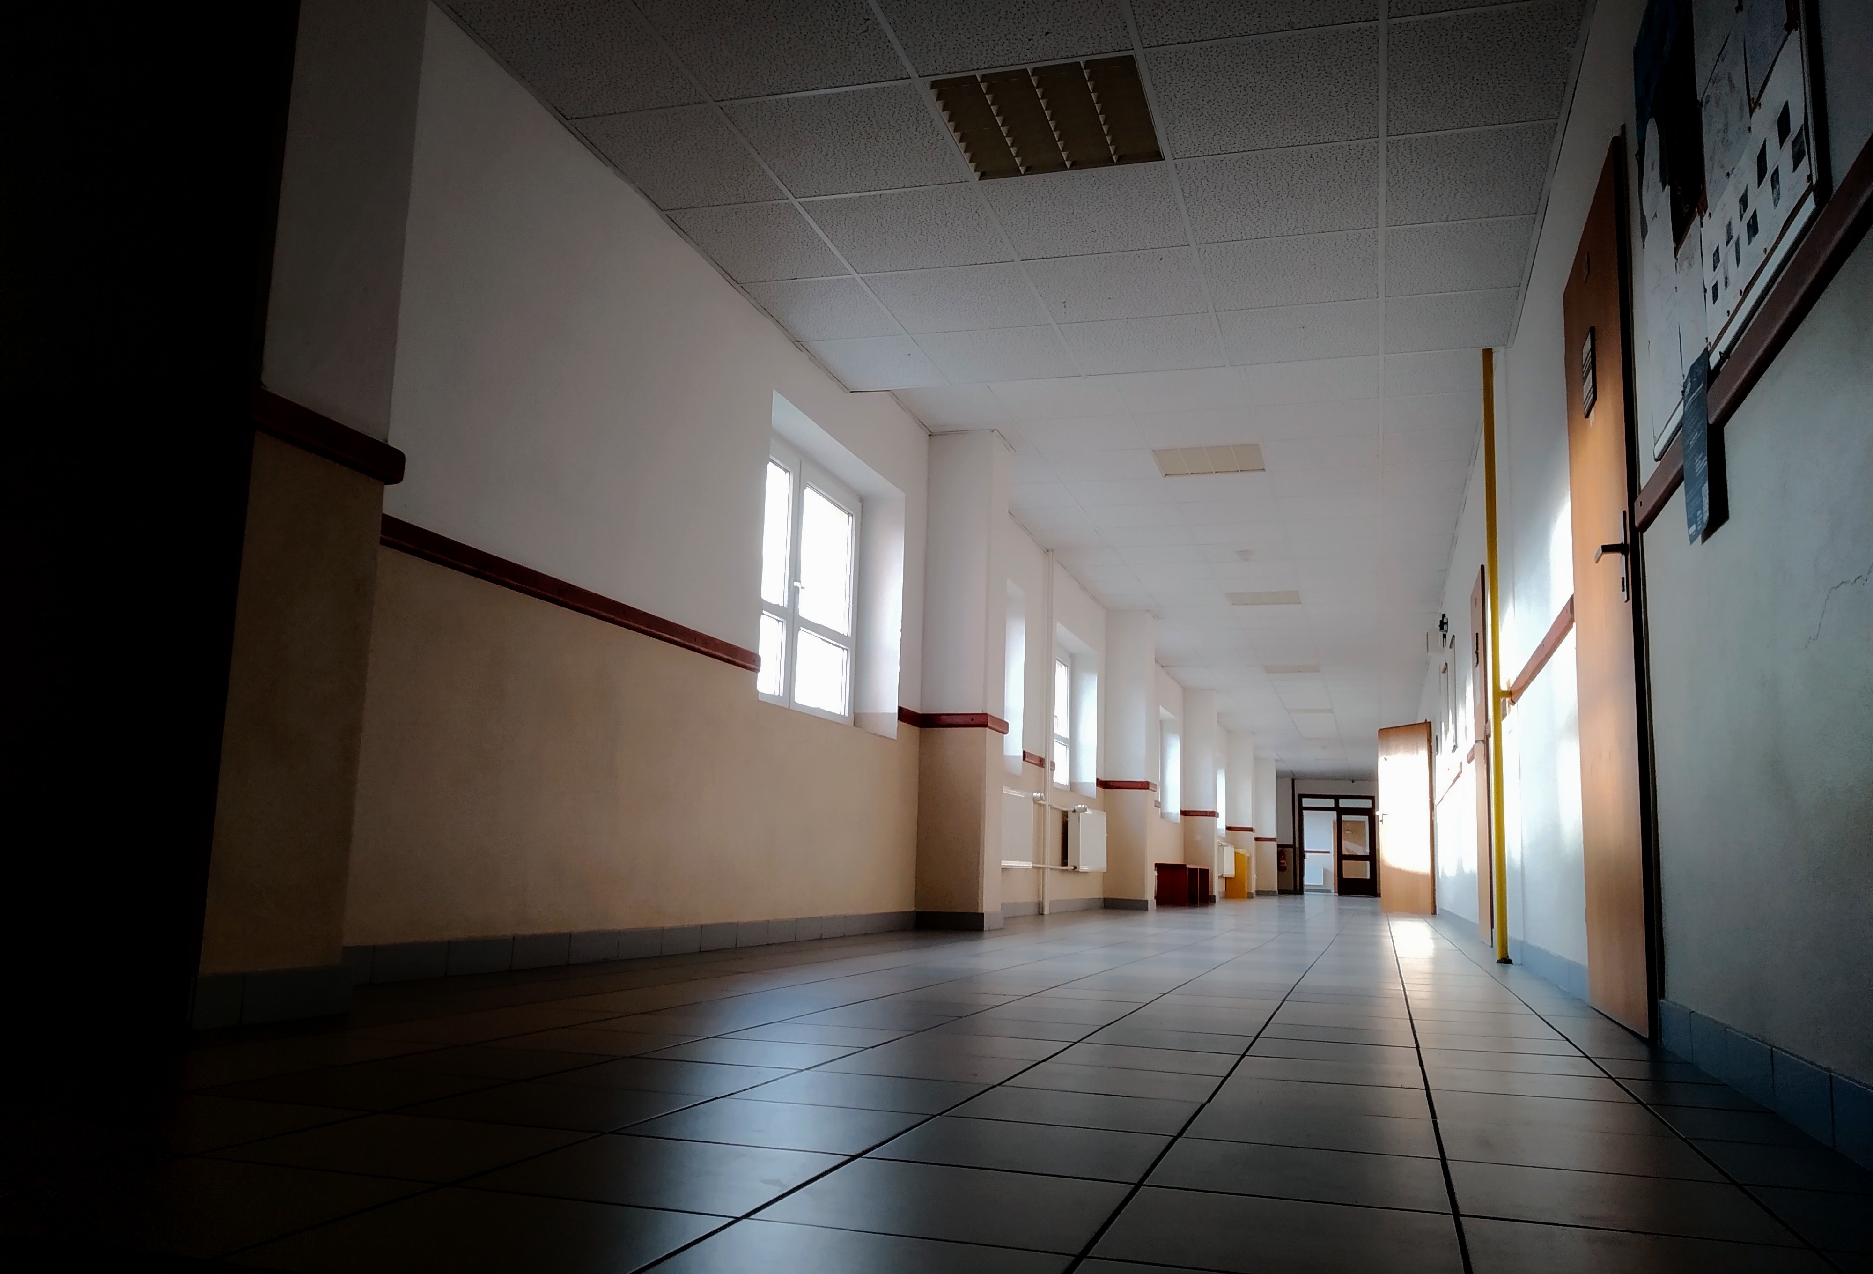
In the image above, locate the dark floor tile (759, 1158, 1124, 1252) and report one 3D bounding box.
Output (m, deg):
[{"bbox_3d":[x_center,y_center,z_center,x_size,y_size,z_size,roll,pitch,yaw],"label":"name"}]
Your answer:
[{"bbox_3d":[0.017,0.534,1.321,0.298,0.010,0.295,-1,-10,17],"label":"dark floor tile"}]

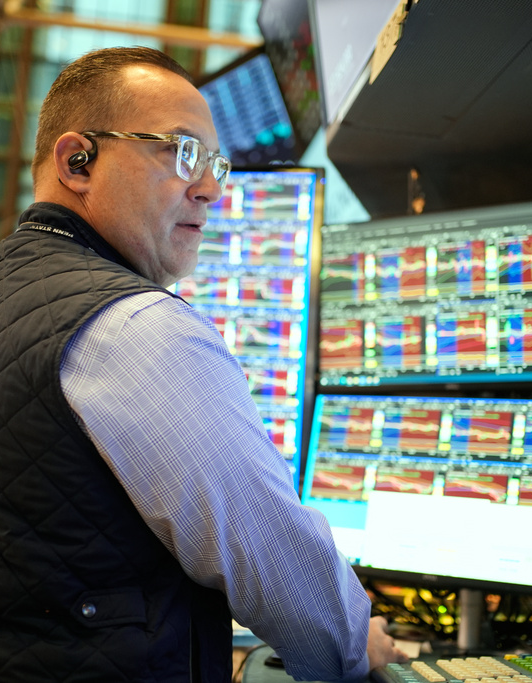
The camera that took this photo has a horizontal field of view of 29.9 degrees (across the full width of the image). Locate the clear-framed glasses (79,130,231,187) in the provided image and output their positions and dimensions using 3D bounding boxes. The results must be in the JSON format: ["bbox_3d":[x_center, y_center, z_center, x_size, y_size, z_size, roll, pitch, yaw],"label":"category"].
[{"bbox_3d":[-0.122,-0.182,1.023,0.145,0.047,0.145,5,1,18],"label":"clear-framed glasses"}]

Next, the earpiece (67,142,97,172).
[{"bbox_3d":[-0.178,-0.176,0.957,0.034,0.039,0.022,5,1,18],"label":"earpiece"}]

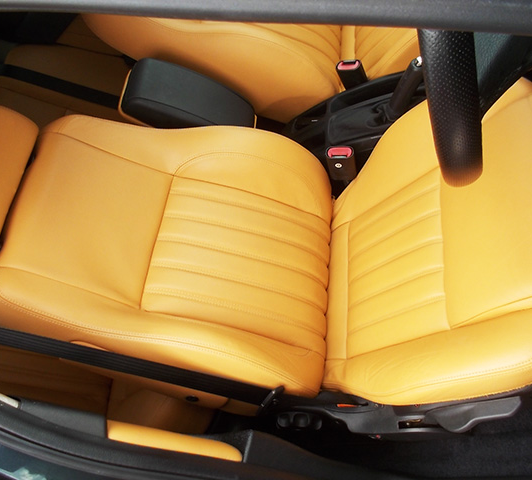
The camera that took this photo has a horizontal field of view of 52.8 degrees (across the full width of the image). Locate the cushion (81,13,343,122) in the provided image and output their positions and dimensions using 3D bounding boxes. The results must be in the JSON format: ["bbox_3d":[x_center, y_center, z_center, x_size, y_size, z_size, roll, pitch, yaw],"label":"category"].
[{"bbox_3d":[-0.063,-0.640,1.358,0.190,0.620,0.470,-44,33,54],"label":"cushion"}]

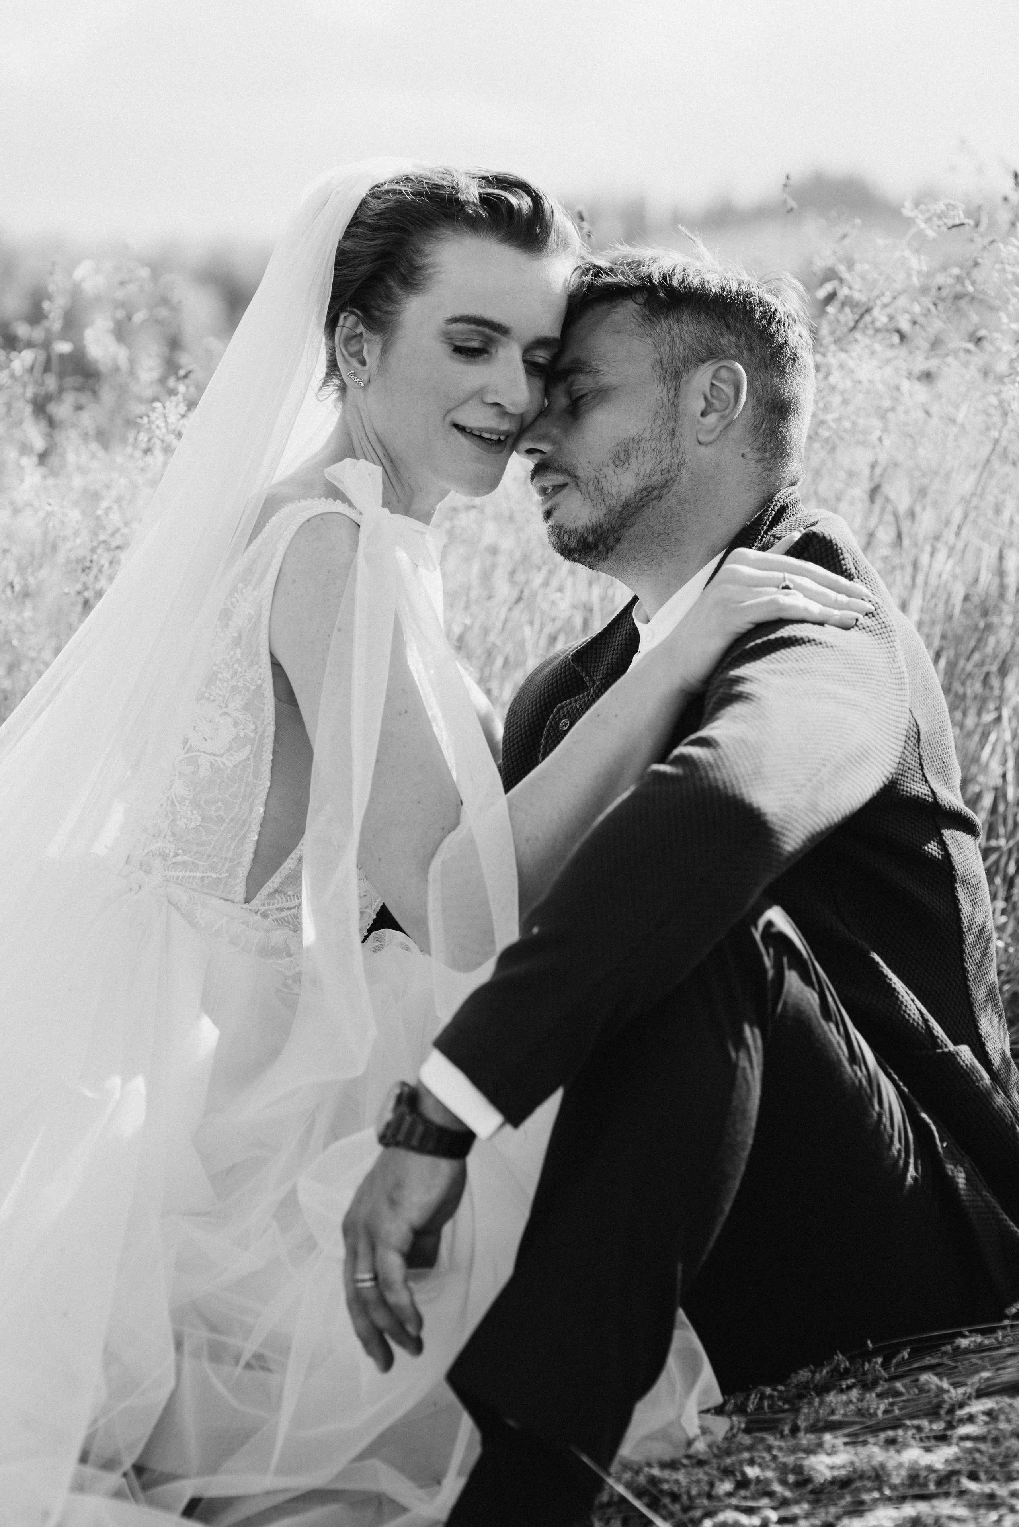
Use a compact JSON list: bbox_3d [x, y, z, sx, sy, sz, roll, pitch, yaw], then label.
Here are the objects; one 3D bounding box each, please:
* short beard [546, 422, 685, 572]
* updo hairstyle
[{"bbox_3d":[0.079,-0.201,2.720,0.108,0.110,0.135,-8,5,-9],"label":"short beard"},{"bbox_3d":[-0.046,-0.368,2.740,0.170,0.175,0.210,3,7,-37],"label":"updo hairstyle"}]

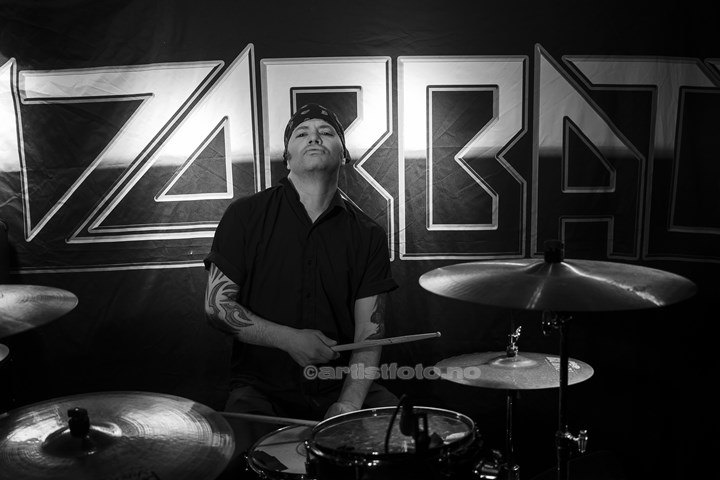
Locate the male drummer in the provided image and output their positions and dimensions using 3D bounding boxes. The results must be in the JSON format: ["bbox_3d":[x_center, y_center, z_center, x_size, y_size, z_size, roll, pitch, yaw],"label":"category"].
[{"bbox_3d":[-0.125,0.294,2.204,0.620,1.340,0.800,-1,5,-9],"label":"male drummer"}]

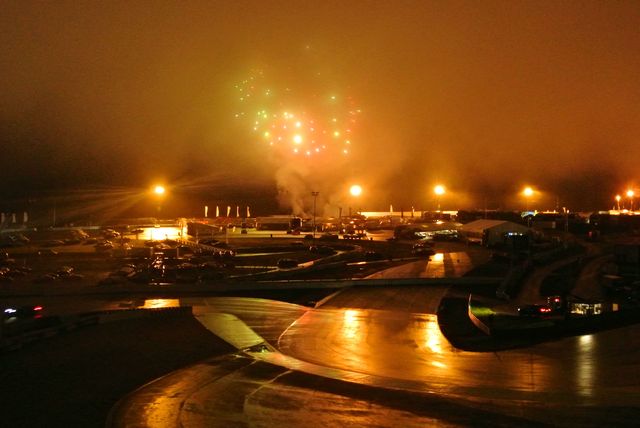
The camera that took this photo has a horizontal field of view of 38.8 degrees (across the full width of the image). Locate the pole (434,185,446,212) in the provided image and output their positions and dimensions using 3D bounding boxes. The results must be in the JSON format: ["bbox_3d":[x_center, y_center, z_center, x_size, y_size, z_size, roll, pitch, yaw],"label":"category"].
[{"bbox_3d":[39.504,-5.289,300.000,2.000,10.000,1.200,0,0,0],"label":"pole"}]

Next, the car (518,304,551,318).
[{"bbox_3d":[25.171,11.388,106.000,1.800,1.450,4.400,0,0,-30],"label":"car"}]

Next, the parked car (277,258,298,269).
[{"bbox_3d":[-6.160,9.420,172.000,4.200,1.600,1.800,0,0,-18],"label":"parked car"}]

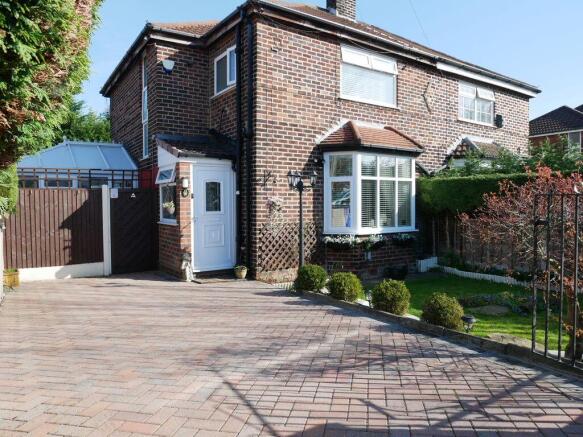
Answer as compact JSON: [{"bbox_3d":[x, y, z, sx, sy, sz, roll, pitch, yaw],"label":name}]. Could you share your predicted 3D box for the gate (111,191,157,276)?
[{"bbox_3d":[-3.281,0.261,8.475,0.940,1.780,0.060,-2,3,-34],"label":"gate"}]

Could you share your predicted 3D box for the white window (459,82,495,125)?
[{"bbox_3d":[5.275,-3.221,11.483,1.770,1.090,0.080,-1,2,-33],"label":"white window"}]

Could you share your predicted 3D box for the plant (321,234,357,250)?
[{"bbox_3d":[1.011,0.495,8.358,0.720,0.320,0.220,0,2,15],"label":"plant"}]

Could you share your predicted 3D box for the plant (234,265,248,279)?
[{"bbox_3d":[-0.989,1.040,8.020,0.260,0.250,0.260,0,2,0],"label":"plant"}]

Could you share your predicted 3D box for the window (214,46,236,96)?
[{"bbox_3d":[-1.447,-3.164,8.750,0.080,0.840,1.160,-1,2,-33],"label":"window"}]

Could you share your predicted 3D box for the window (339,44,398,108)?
[{"bbox_3d":[1.807,-3.164,9.183,1.763,1.135,0.140,-2,3,-34],"label":"window"}]

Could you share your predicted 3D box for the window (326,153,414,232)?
[{"bbox_3d":[2.027,-0.536,9.133,2.900,1.740,0.500,-1,2,-33],"label":"window"}]

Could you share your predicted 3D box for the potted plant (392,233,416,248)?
[{"bbox_3d":[2.545,0.496,9.102,0.600,0.300,0.200,-1,2,-33],"label":"potted plant"}]

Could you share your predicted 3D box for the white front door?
[{"bbox_3d":[-1.566,-0.040,8.226,0.910,2.150,0.090,-1,2,-33],"label":"white front door"}]

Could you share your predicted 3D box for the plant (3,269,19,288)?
[{"bbox_3d":[-4.932,1.041,7.089,0.270,0.330,0.270,-2,3,-34],"label":"plant"}]

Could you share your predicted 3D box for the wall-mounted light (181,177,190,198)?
[{"bbox_3d":[-1.987,-0.582,7.590,0.140,0.400,0.150,-2,3,-34],"label":"wall-mounted light"}]

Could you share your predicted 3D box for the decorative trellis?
[{"bbox_3d":[-0.021,0.533,8.051,1.441,0.947,0.050,-2,3,-34],"label":"decorative trellis"}]

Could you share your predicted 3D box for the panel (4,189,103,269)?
[{"bbox_3d":[-4.594,0.167,7.880,1.690,1.490,0.060,-1,2,-33],"label":"panel"}]

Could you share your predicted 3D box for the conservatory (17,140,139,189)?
[{"bbox_3d":[-6.117,-0.535,11.275,2.720,3.260,3.800,-1,2,-33],"label":"conservatory"}]

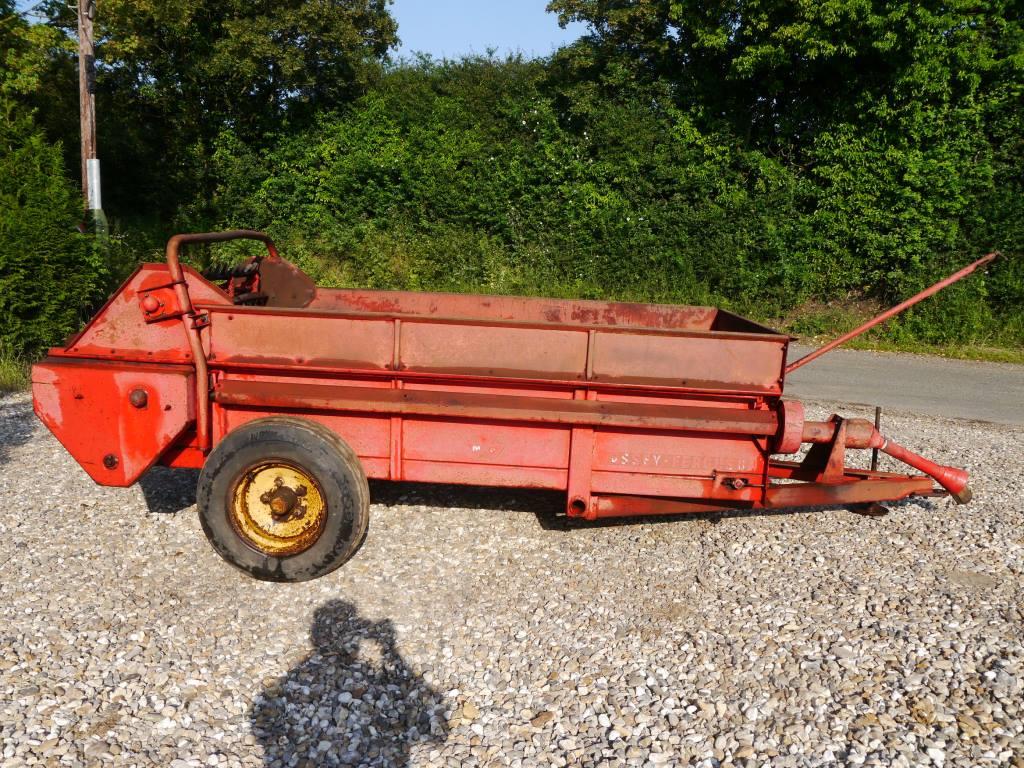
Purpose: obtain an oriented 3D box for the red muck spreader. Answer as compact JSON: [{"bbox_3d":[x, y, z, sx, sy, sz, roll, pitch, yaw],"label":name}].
[{"bbox_3d":[0.185,0.012,4.339,4.620,1.520,1.470,2,11,0],"label":"red muck spreader"}]

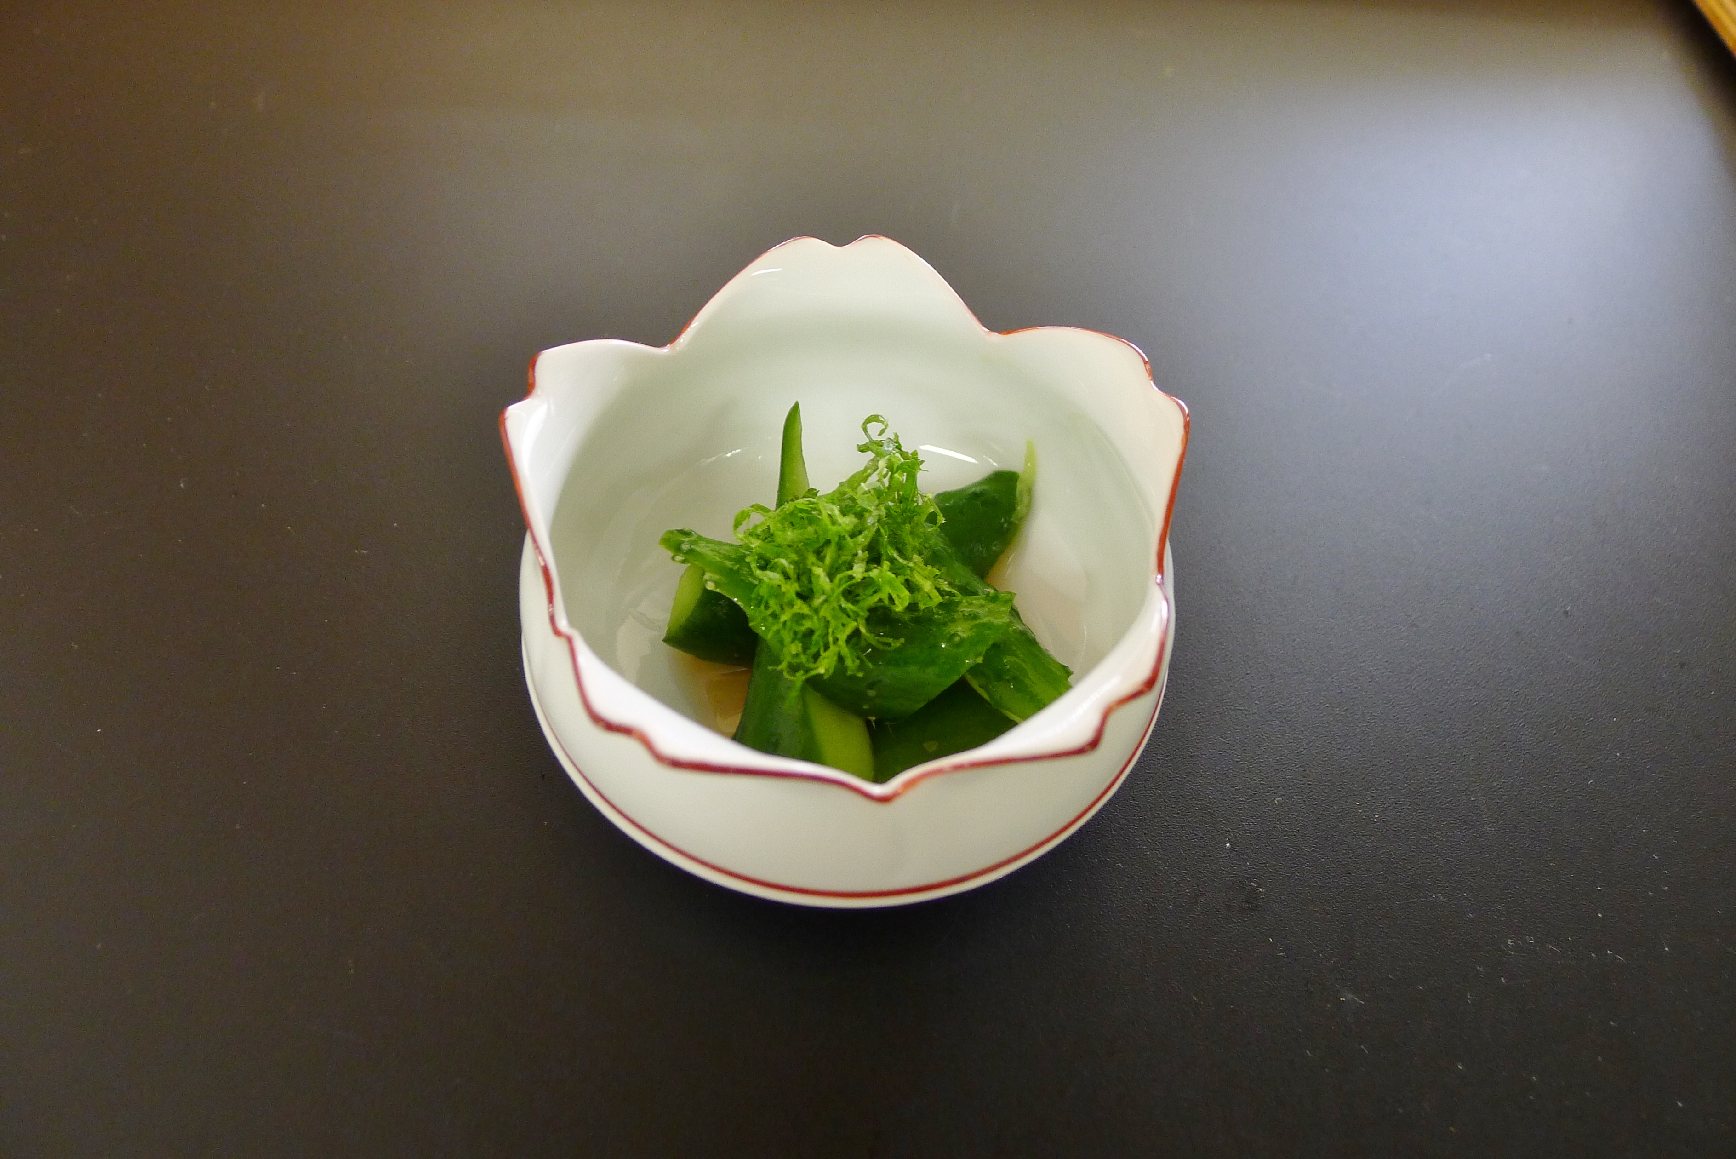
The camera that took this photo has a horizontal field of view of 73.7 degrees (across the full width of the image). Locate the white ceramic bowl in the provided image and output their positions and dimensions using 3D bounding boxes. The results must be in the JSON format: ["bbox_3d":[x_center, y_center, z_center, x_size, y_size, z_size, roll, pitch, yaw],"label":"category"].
[{"bbox_3d":[-0.003,-0.002,0.215,0.123,0.060,0.123,1,56,-2],"label":"white ceramic bowl"}]

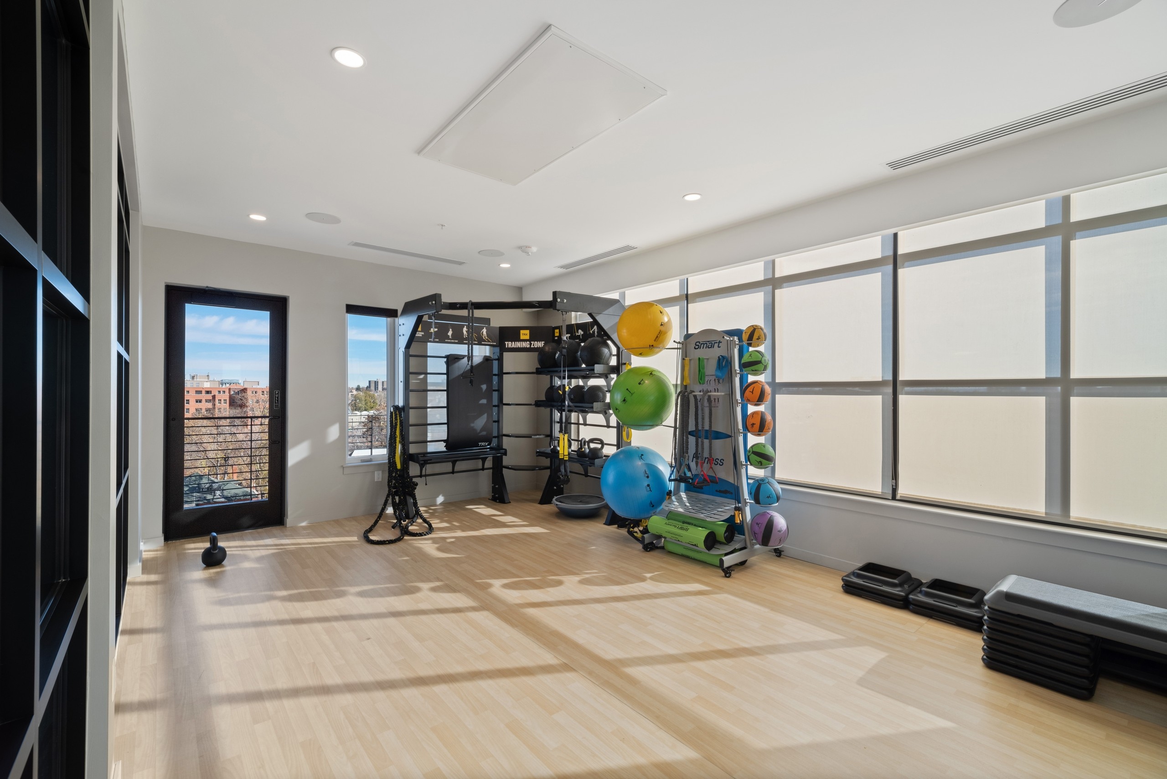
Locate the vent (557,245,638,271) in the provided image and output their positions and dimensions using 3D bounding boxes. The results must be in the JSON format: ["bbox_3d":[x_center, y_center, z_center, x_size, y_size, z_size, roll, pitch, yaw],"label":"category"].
[{"bbox_3d":[0.120,-1.489,5.498,0.165,0.030,1.220,0,0,-40],"label":"vent"}]

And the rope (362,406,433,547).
[{"bbox_3d":[-1.936,0.817,5.001,0.700,1.260,0.760,0,0,-40],"label":"rope"}]

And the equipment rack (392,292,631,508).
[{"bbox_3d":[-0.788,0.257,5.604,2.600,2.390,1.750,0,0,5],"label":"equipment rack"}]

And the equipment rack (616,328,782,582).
[{"bbox_3d":[0.992,0.467,4.456,0.780,1.970,1.620,0,0,-40],"label":"equipment rack"}]

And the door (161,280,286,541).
[{"bbox_3d":[-3.533,0.229,4.857,0.985,2.420,0.110,0,0,-40],"label":"door"}]

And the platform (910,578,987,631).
[{"bbox_3d":[2.397,1.383,3.140,0.405,0.140,0.410,0,0,-40],"label":"platform"}]

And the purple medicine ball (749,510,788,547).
[{"bbox_3d":[1.460,1.098,3.829,0.285,0.285,0.285,0,0,0],"label":"purple medicine ball"}]

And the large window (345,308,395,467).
[{"bbox_3d":[-2.510,-0.059,5.738,0.580,1.800,0.120,0,0,-40],"label":"large window"}]

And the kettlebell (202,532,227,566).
[{"bbox_3d":[-3.071,1.316,4.041,0.205,0.252,0.200,0,0,-40],"label":"kettlebell"}]

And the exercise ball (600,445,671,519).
[{"bbox_3d":[0.527,0.944,4.937,0.735,0.735,0.735,0,0,0],"label":"exercise ball"}]

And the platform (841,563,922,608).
[{"bbox_3d":[2.130,1.383,3.457,0.405,0.140,0.410,0,0,-40],"label":"platform"}]

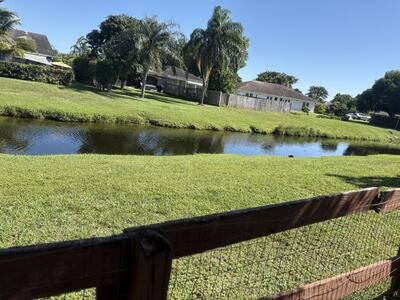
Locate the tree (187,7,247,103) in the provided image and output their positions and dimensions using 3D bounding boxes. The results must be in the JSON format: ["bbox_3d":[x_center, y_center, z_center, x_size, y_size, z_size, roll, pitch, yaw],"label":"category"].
[{"bbox_3d":[1.420,-11.840,38.590,7.500,12.330,7.500,9,13,0],"label":"tree"}]

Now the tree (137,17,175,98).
[{"bbox_3d":[-5.540,-10.570,34.950,5.300,9.340,5.300,9,13,0],"label":"tree"}]

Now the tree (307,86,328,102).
[{"bbox_3d":[36.450,-16.720,95.380,7.200,6.820,7.200,9,13,0],"label":"tree"}]

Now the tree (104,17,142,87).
[{"bbox_3d":[-11.190,-13.330,42.030,6.200,9.560,6.200,9,13,0],"label":"tree"}]

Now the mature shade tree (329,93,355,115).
[{"bbox_3d":[32.810,-10.590,70.240,6.500,5.450,6.500,9,13,0],"label":"mature shade tree"}]

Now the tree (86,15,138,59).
[{"bbox_3d":[-13.980,-15.310,46.300,8.200,10.490,8.200,9,13,0],"label":"tree"}]

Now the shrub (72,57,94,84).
[{"bbox_3d":[-15.870,-10.700,40.770,3.000,3.590,3.000,9,13,0],"label":"shrub"}]

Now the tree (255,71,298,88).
[{"bbox_3d":[18.390,-15.260,73.820,10.500,8.140,10.500,9,13,0],"label":"tree"}]

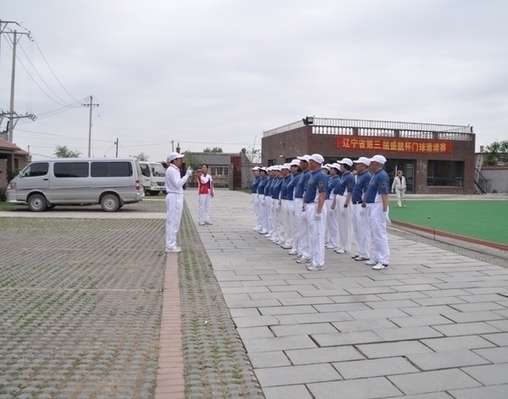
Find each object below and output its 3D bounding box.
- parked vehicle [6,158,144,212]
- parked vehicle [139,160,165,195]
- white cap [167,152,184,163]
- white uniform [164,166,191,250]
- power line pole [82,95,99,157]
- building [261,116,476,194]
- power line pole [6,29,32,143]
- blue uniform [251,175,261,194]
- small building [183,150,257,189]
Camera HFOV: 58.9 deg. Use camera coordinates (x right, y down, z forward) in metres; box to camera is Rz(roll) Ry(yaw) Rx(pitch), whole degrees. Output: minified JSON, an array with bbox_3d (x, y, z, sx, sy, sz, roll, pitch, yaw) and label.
[{"bbox_3d":[-6.487,-0.566,16.393,4.720,1.900,1.720,0,3,-6],"label":"parked vehicle"},{"bbox_3d":[-7.585,-1.478,29.235,4.400,2.150,1.800,3,4,35],"label":"parked vehicle"},{"bbox_3d":[-1.399,-0.726,8.049,0.280,0.165,0.180,0,3,-6],"label":"white cap"},{"bbox_3d":[-1.384,0.152,8.152,0.460,1.540,0.480,0,3,-8],"label":"white uniform"},{"bbox_3d":[-18.113,-6.589,49.712,1.950,9.600,0.400,0,3,-8],"label":"power line pole"},{"bbox_3d":[9.091,-3.431,39.359,13.800,5.300,12.000,0,4,-14],"label":"building"},{"bbox_3d":[-15.548,-5.658,28.991,1.900,10.300,0.450,0,3,-8],"label":"power line pole"},{"bbox_3d":[0.067,-0.390,11.330,0.280,0.540,0.450,0,4,-12],"label":"blue uniform"},{"bbox_3d":[-3.825,-3.254,48.395,7.200,3.500,5.500,0,3,-7],"label":"small building"}]

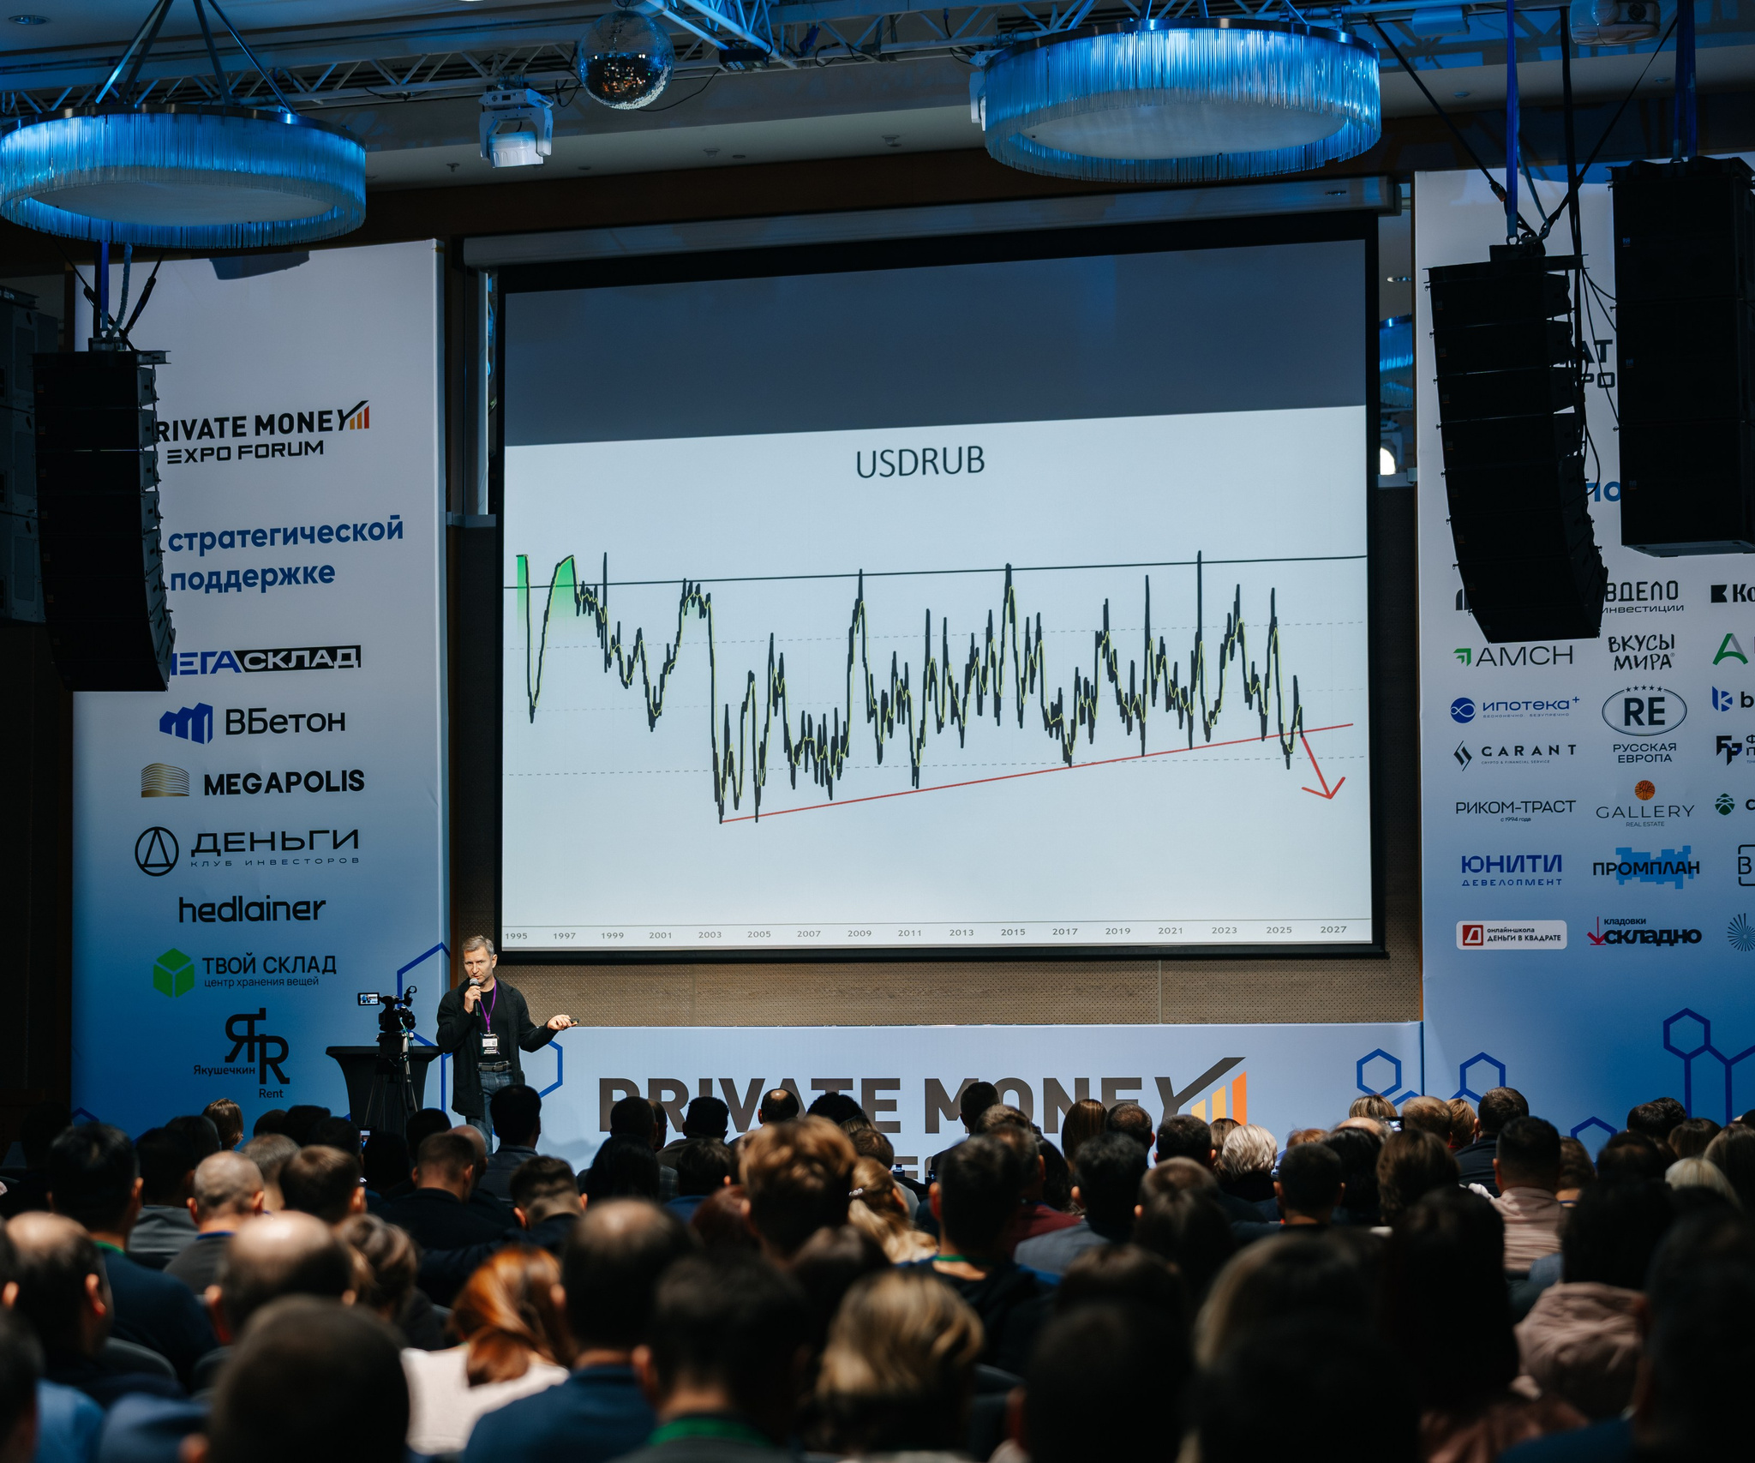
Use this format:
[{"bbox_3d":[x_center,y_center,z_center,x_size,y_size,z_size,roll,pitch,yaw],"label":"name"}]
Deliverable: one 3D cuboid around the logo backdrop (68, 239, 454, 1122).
[{"bbox_3d":[-3.636,0.038,25.049,2.374,5.743,0.120,-2,-4,18],"label":"logo backdrop"}]

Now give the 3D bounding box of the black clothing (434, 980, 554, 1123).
[{"bbox_3d":[-2.079,1.728,23.200,0.630,0.760,0.400,0,-4,0],"label":"black clothing"}]

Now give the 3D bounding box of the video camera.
[{"bbox_3d":[-2.528,1.497,22.000,0.270,0.330,0.340,-2,-4,18],"label":"video camera"}]

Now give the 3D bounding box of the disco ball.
[{"bbox_3d":[-1.224,-3.282,20.798,0.480,0.490,0.480,0,-4,0],"label":"disco ball"}]

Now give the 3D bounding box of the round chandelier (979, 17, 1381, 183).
[{"bbox_3d":[1.398,-2.897,19.684,1.829,0.377,1.829,0,-4,0],"label":"round chandelier"}]

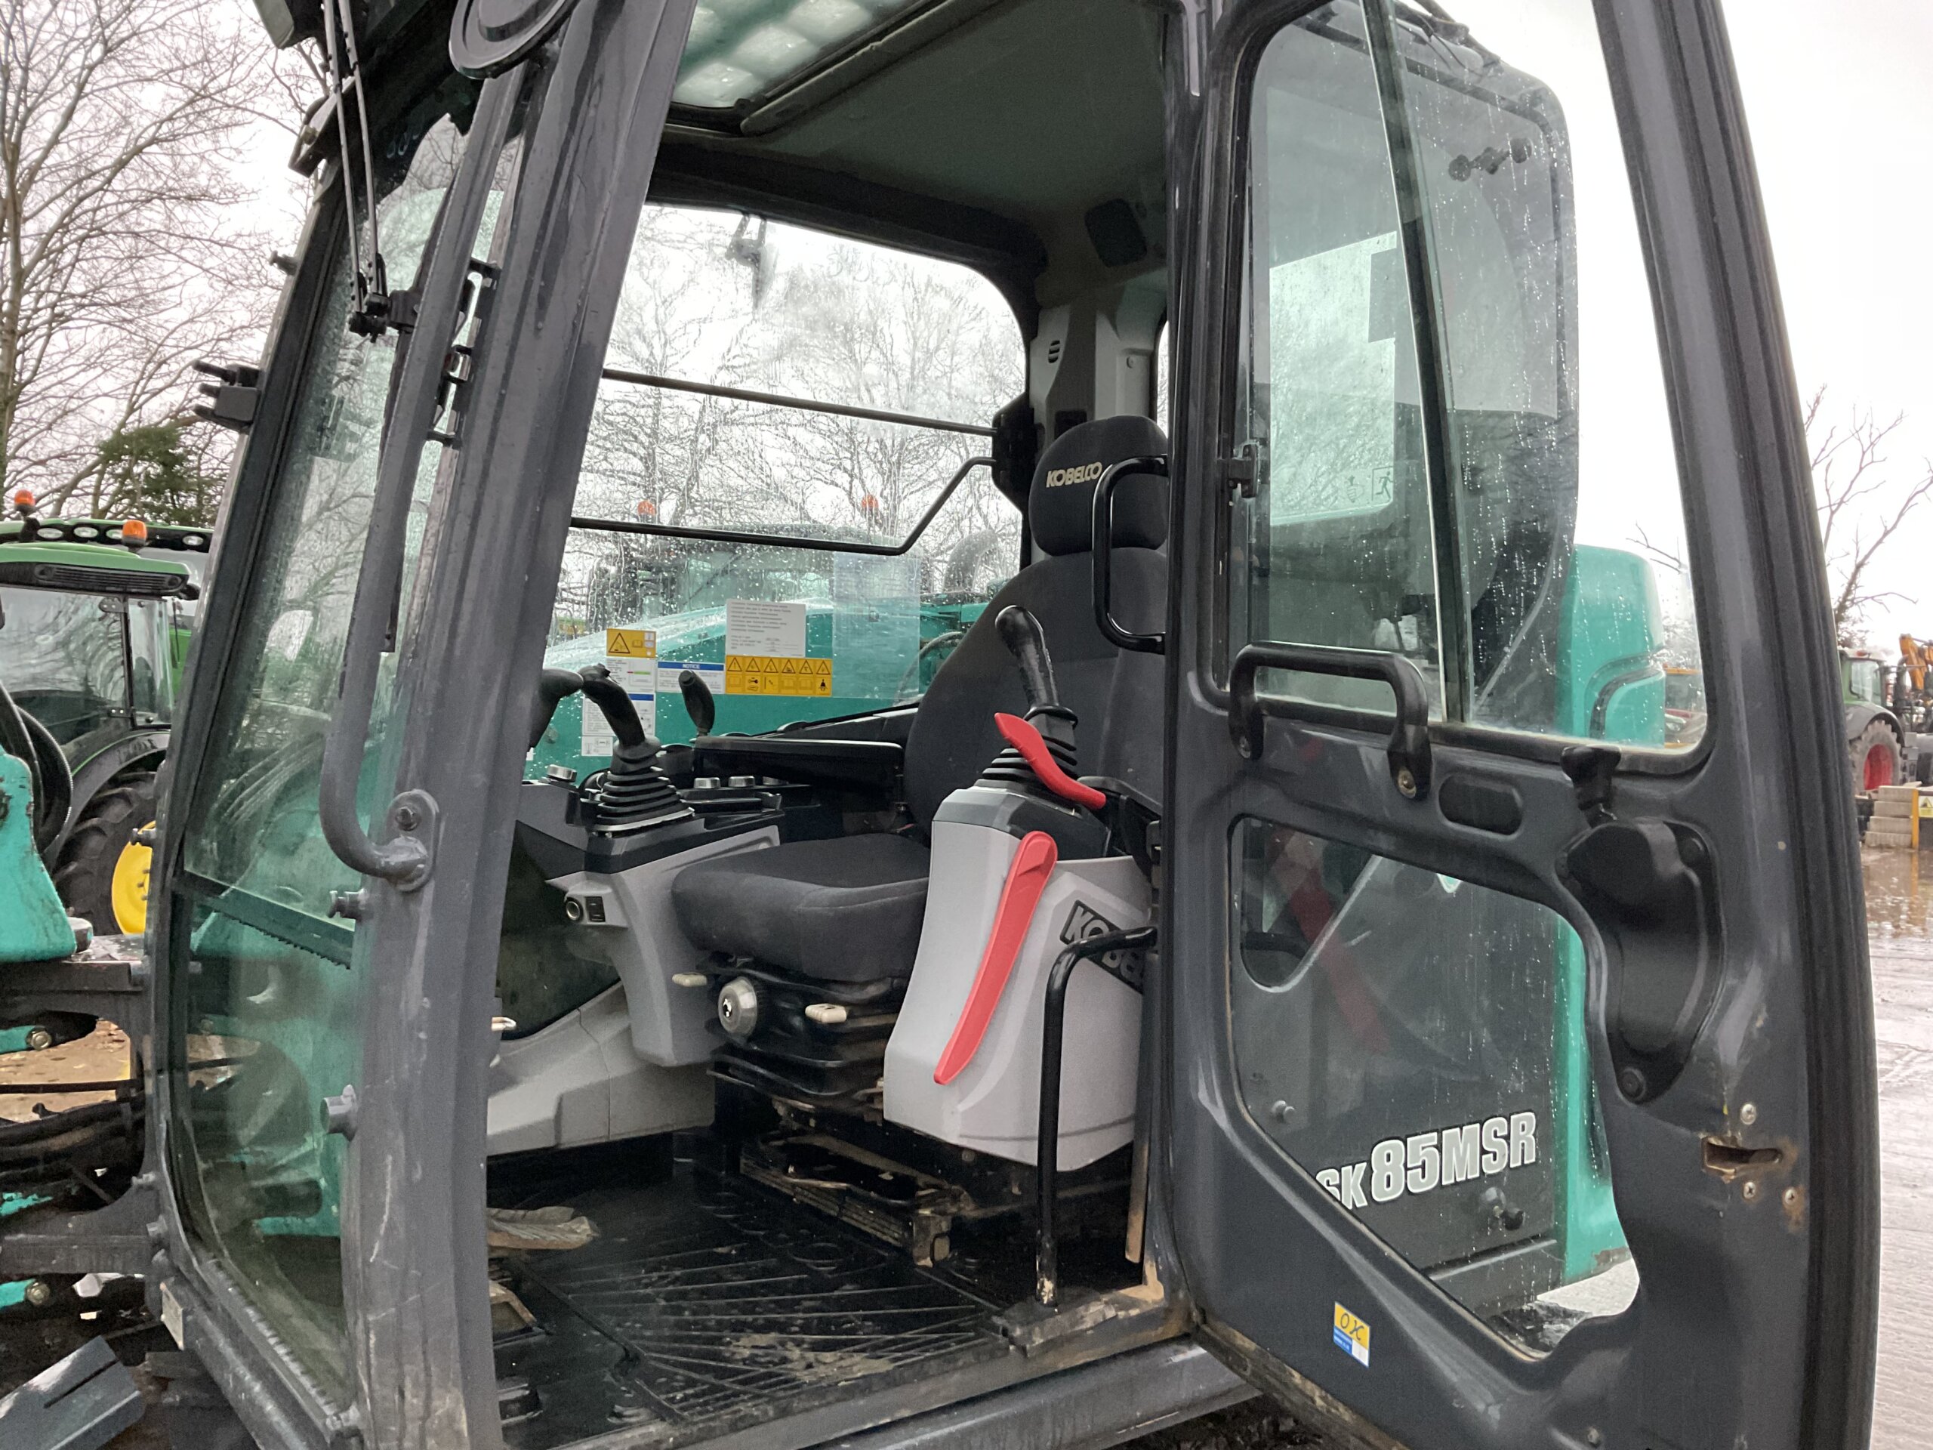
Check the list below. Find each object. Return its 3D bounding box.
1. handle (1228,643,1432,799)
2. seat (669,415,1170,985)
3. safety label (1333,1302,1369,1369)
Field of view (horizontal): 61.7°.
[{"bbox_3d":[0.367,-0.005,1.635,0.058,0.135,0.270,0,4,-24],"label":"handle"},{"bbox_3d":[-0.041,-0.087,2.342,0.740,0.795,0.510,0,0,-37],"label":"seat"},{"bbox_3d":[0.393,0.621,1.649,0.002,0.044,0.058,0,0,-24],"label":"safety label"}]

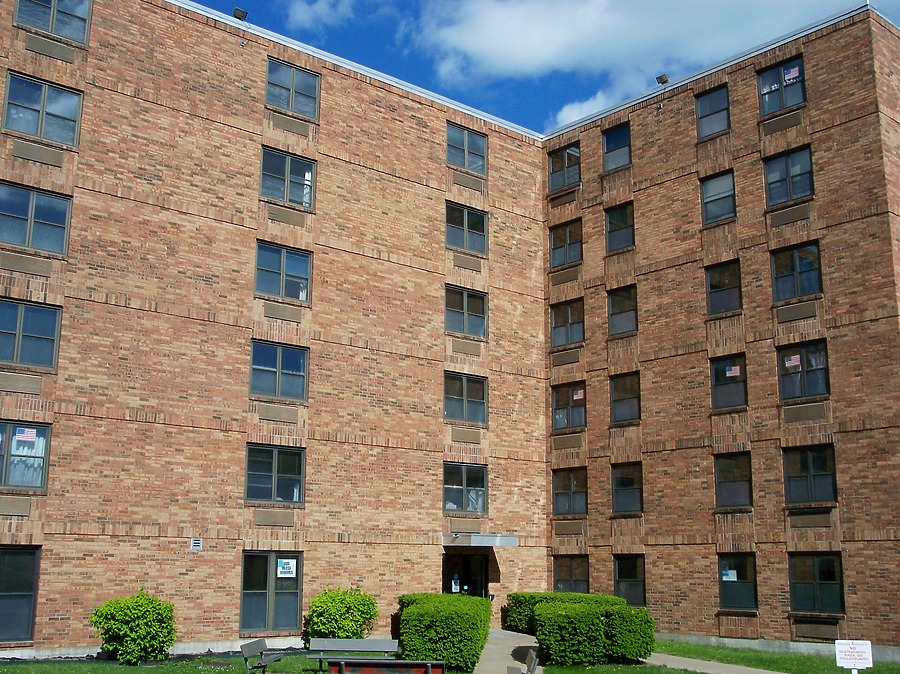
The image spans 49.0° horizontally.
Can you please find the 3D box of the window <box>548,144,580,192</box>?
[{"bbox_3d":[3.807,-5.578,32.660,0.120,1.420,1.408,11,-16,-40],"label":"window"}]

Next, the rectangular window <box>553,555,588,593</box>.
[{"bbox_3d":[3.621,7.287,29.773,0.150,1.450,1.405,11,-16,-40],"label":"rectangular window"}]

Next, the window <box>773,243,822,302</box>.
[{"bbox_3d":[8.985,-1.682,25.510,0.120,1.420,1.400,11,-16,-40],"label":"window"}]

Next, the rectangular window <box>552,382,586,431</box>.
[{"bbox_3d":[3.759,2.167,30.938,0.120,1.420,1.408,11,-16,-40],"label":"rectangular window"}]

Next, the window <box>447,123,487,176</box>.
[{"bbox_3d":[0.568,-5.919,31.198,1.710,1.440,0.120,11,-16,-39],"label":"window"}]

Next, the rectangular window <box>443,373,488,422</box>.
[{"bbox_3d":[0.474,1.833,29.511,1.699,1.420,0.120,11,-16,-40],"label":"rectangular window"}]

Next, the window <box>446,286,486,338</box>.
[{"bbox_3d":[0.516,-0.733,30.044,1.709,1.438,0.150,11,-16,-40],"label":"window"}]

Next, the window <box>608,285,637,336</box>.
[{"bbox_3d":[5.221,-0.770,29.810,0.140,1.452,1.100,11,-16,-40],"label":"window"}]

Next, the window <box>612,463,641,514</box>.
[{"bbox_3d":[5.144,4.377,28.670,0.150,1.452,1.113,11,-16,-40],"label":"window"}]

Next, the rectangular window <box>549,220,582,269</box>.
[{"bbox_3d":[3.764,-2.995,32.045,0.140,1.452,1.391,11,-16,-40],"label":"rectangular window"}]

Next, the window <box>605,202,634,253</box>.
[{"bbox_3d":[5.205,-3.360,30.375,0.150,1.452,1.113,11,-16,-40],"label":"window"}]

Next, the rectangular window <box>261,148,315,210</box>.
[{"bbox_3d":[-4.342,-4.268,26.561,1.692,1.420,0.120,11,-16,-40],"label":"rectangular window"}]

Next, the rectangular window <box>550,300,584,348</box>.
[{"bbox_3d":[3.781,-0.414,31.508,0.120,1.420,1.408,11,-16,-40],"label":"rectangular window"}]

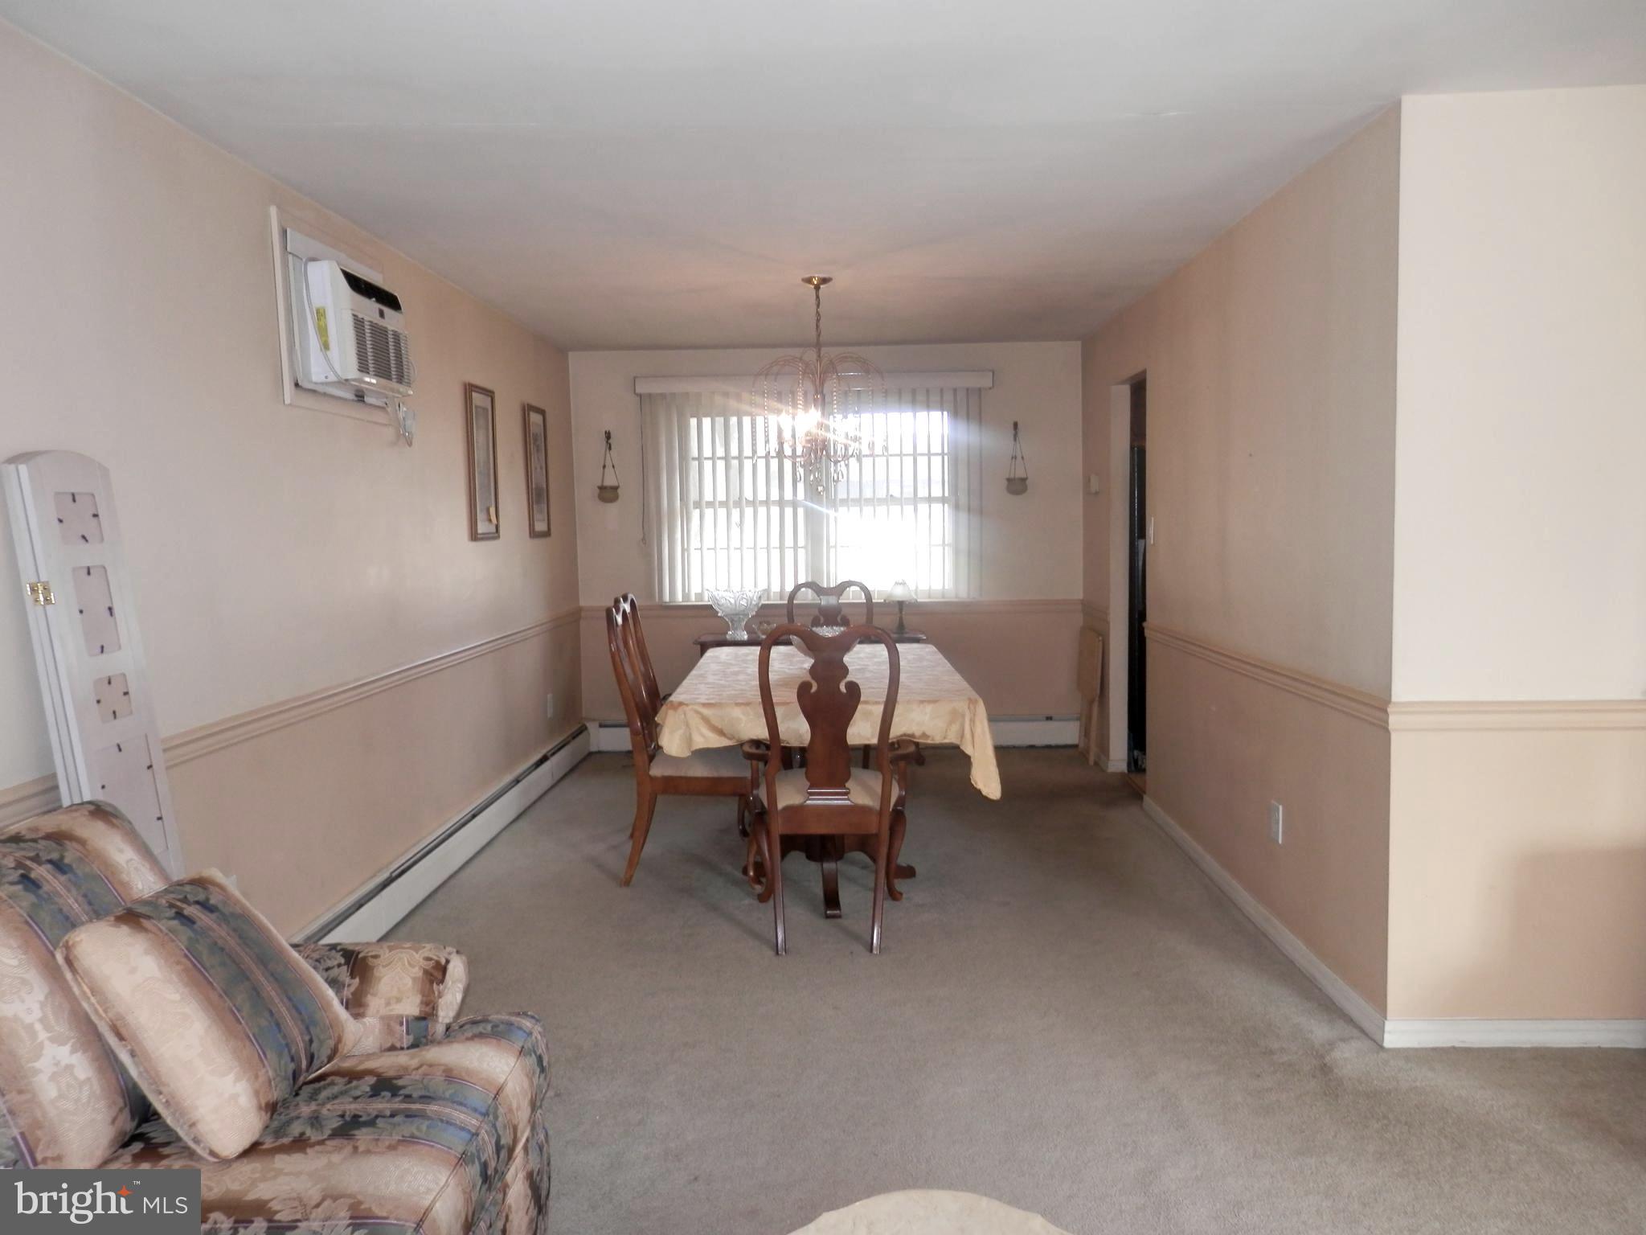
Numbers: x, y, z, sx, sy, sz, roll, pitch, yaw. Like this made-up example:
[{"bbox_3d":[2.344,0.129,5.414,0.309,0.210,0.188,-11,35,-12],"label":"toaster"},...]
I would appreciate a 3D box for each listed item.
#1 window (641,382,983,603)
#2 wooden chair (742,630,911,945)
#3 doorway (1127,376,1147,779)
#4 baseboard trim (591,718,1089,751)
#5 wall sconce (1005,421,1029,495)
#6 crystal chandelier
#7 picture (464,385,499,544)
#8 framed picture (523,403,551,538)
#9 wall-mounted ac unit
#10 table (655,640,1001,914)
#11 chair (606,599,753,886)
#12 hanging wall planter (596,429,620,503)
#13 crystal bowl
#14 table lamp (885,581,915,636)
[{"bbox_3d":[-0.062,-0.745,7.025,2.041,1.311,0.099,-1,5,1],"label":"window"},{"bbox_3d":[0.027,0.519,3.955,0.560,1.038,0.589,-1,5,2],"label":"wooden chair"},{"bbox_3d":[1.539,-0.154,5.832,0.106,2.012,0.762,-1,5,2],"label":"doorway"},{"bbox_3d":[0.037,0.692,7.029,2.895,0.185,0.063,-1,5,2],"label":"baseboard trim"},{"bbox_3d":[1.119,-0.919,6.855,0.131,0.417,0.092,-1,5,2],"label":"wall sconce"},{"bbox_3d":[-0.015,-0.979,5.039,0.546,0.891,0.546,-1,5,1],"label":"crystal chandelier"},{"bbox_3d":[-1.519,-0.680,5.287,0.030,0.669,0.390,-1,5,1],"label":"picture"},{"bbox_3d":[-1.496,-0.754,6.210,0.030,0.675,0.390,-1,5,1],"label":"framed picture"},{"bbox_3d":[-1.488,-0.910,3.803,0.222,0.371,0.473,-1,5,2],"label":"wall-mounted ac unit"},{"bbox_3d":[0.009,0.587,4.813,1.100,0.762,1.833,-1,5,-1],"label":"table"},{"bbox_3d":[-0.524,0.487,4.720,0.591,1.064,0.492,-1,5,-2],"label":"chair"},{"bbox_3d":[-1.257,-0.886,6.970,0.134,0.430,0.123,-1,5,2],"label":"hanging wall planter"},{"bbox_3d":[-0.491,-0.019,6.716,0.327,0.290,0.327,-1,5,0],"label":"crystal bowl"},{"bbox_3d":[0.452,-0.055,6.840,0.181,0.319,0.181,-1,5,1],"label":"table lamp"}]

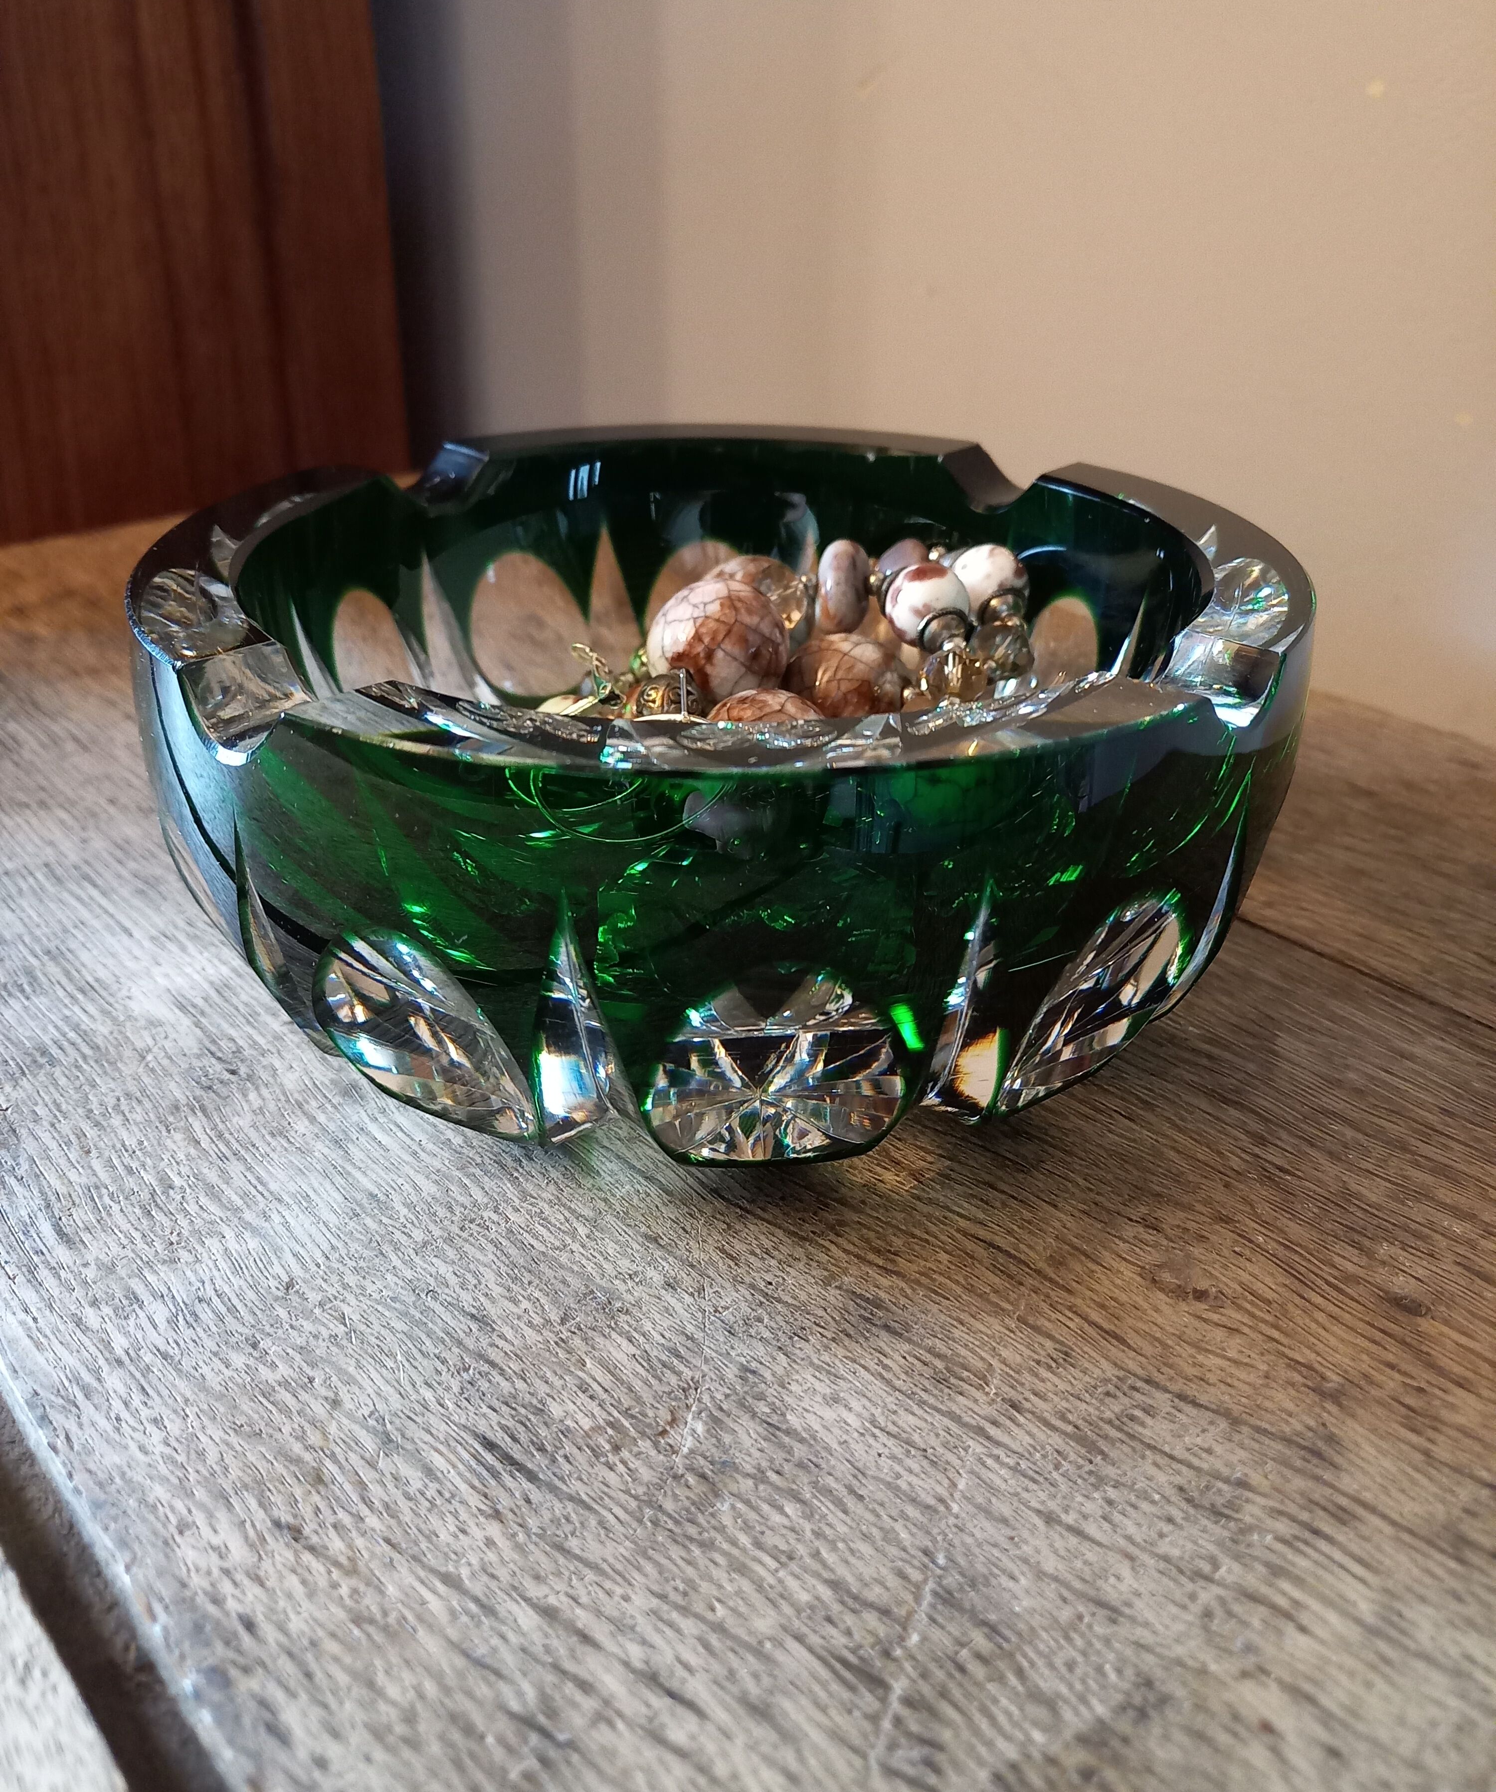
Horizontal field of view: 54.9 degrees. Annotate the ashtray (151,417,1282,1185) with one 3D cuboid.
[{"bbox_3d":[-0.004,-0.024,0.222,0.163,0.062,0.163,0,29,0],"label":"ashtray"}]

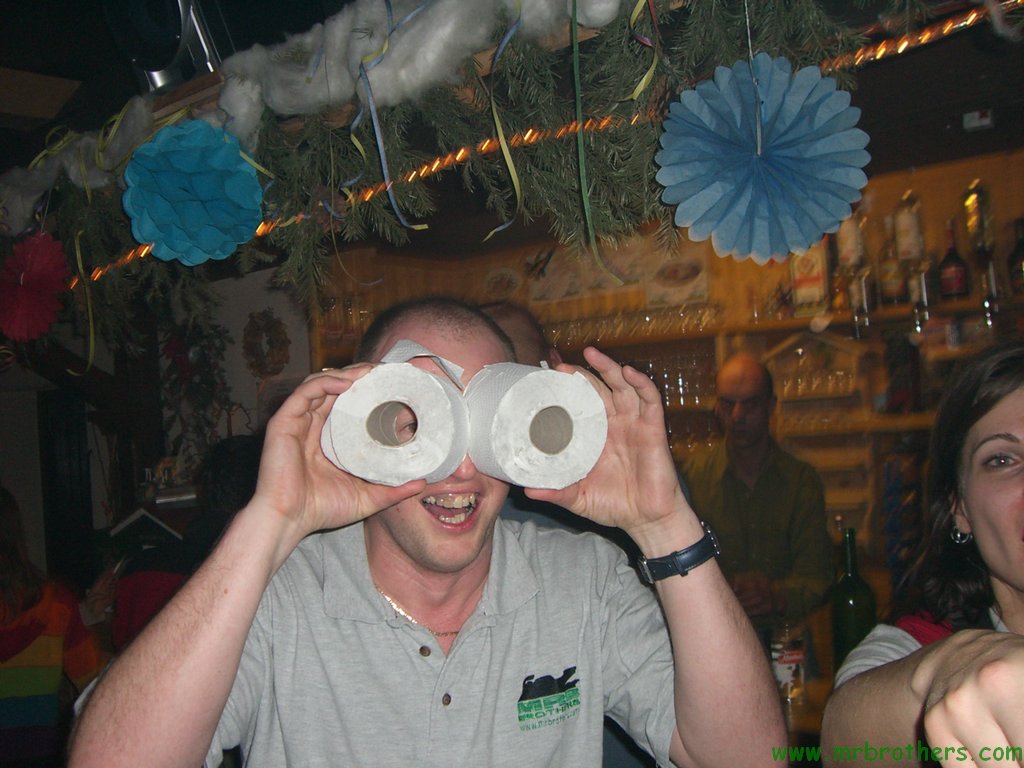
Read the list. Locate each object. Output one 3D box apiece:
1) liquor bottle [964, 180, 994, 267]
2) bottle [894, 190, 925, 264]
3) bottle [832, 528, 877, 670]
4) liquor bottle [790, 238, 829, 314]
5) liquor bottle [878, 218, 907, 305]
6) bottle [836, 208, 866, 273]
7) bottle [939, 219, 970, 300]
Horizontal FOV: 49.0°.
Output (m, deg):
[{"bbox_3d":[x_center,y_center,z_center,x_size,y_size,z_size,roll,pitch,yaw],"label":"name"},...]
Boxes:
[{"bbox_3d":[1.369,-0.471,3.300,0.082,0.265,0.082,-5,-4,30],"label":"liquor bottle"},{"bbox_3d":[1.201,-0.461,3.400,0.078,0.240,0.078,-5,-4,30],"label":"bottle"},{"bbox_3d":[0.762,0.495,2.500,0.097,0.345,0.097,-5,-4,30],"label":"bottle"},{"bbox_3d":[0.948,-0.360,3.600,0.107,0.280,0.085,-5,-3,25],"label":"liquor bottle"},{"bbox_3d":[1.203,-0.393,3.550,0.083,0.280,0.083,-5,-4,30],"label":"liquor bottle"},{"bbox_3d":[1.057,-0.441,3.500,0.080,0.240,0.080,-5,-4,30],"label":"bottle"},{"bbox_3d":[1.355,-0.384,3.450,0.090,0.250,0.090,-5,-4,30],"label":"bottle"}]

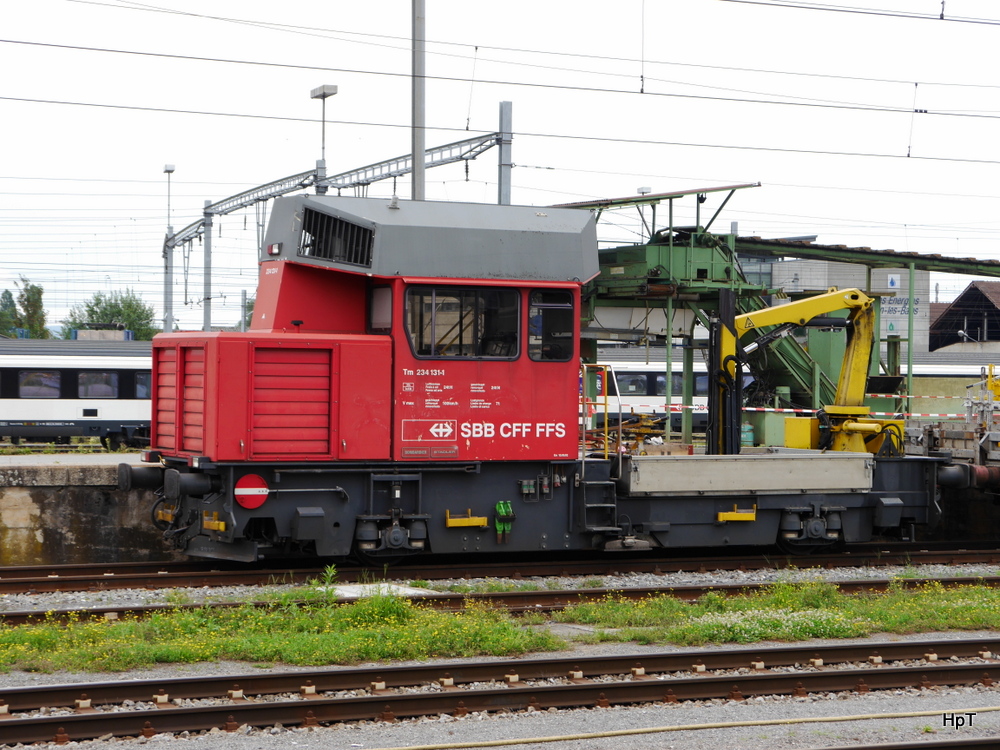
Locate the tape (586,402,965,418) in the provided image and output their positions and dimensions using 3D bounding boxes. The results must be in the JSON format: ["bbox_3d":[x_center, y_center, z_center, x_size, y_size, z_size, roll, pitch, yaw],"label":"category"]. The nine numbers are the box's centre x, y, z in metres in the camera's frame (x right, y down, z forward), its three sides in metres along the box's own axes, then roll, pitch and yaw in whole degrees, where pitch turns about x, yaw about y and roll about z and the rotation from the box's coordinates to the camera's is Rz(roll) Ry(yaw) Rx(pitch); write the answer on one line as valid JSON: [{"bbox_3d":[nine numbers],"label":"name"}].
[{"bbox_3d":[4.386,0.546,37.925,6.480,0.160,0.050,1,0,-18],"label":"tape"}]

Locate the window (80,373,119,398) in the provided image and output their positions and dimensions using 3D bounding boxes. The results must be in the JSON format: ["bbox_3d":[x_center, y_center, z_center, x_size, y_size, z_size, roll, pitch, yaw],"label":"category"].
[{"bbox_3d":[-14.297,0.374,86.496,1.480,0.980,0.050,1,0,-27],"label":"window"}]

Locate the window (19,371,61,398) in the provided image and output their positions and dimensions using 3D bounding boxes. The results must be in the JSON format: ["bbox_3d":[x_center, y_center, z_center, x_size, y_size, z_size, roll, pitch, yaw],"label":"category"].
[{"bbox_3d":[-16.219,0.345,85.503,1.480,0.980,0.050,1,0,-27],"label":"window"}]

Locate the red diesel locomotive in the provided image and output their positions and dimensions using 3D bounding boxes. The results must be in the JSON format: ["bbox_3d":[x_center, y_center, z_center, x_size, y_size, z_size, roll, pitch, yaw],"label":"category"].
[{"bbox_3d":[0.912,0.117,31.457,11.480,4.420,2.600,1,0,-27],"label":"red diesel locomotive"}]

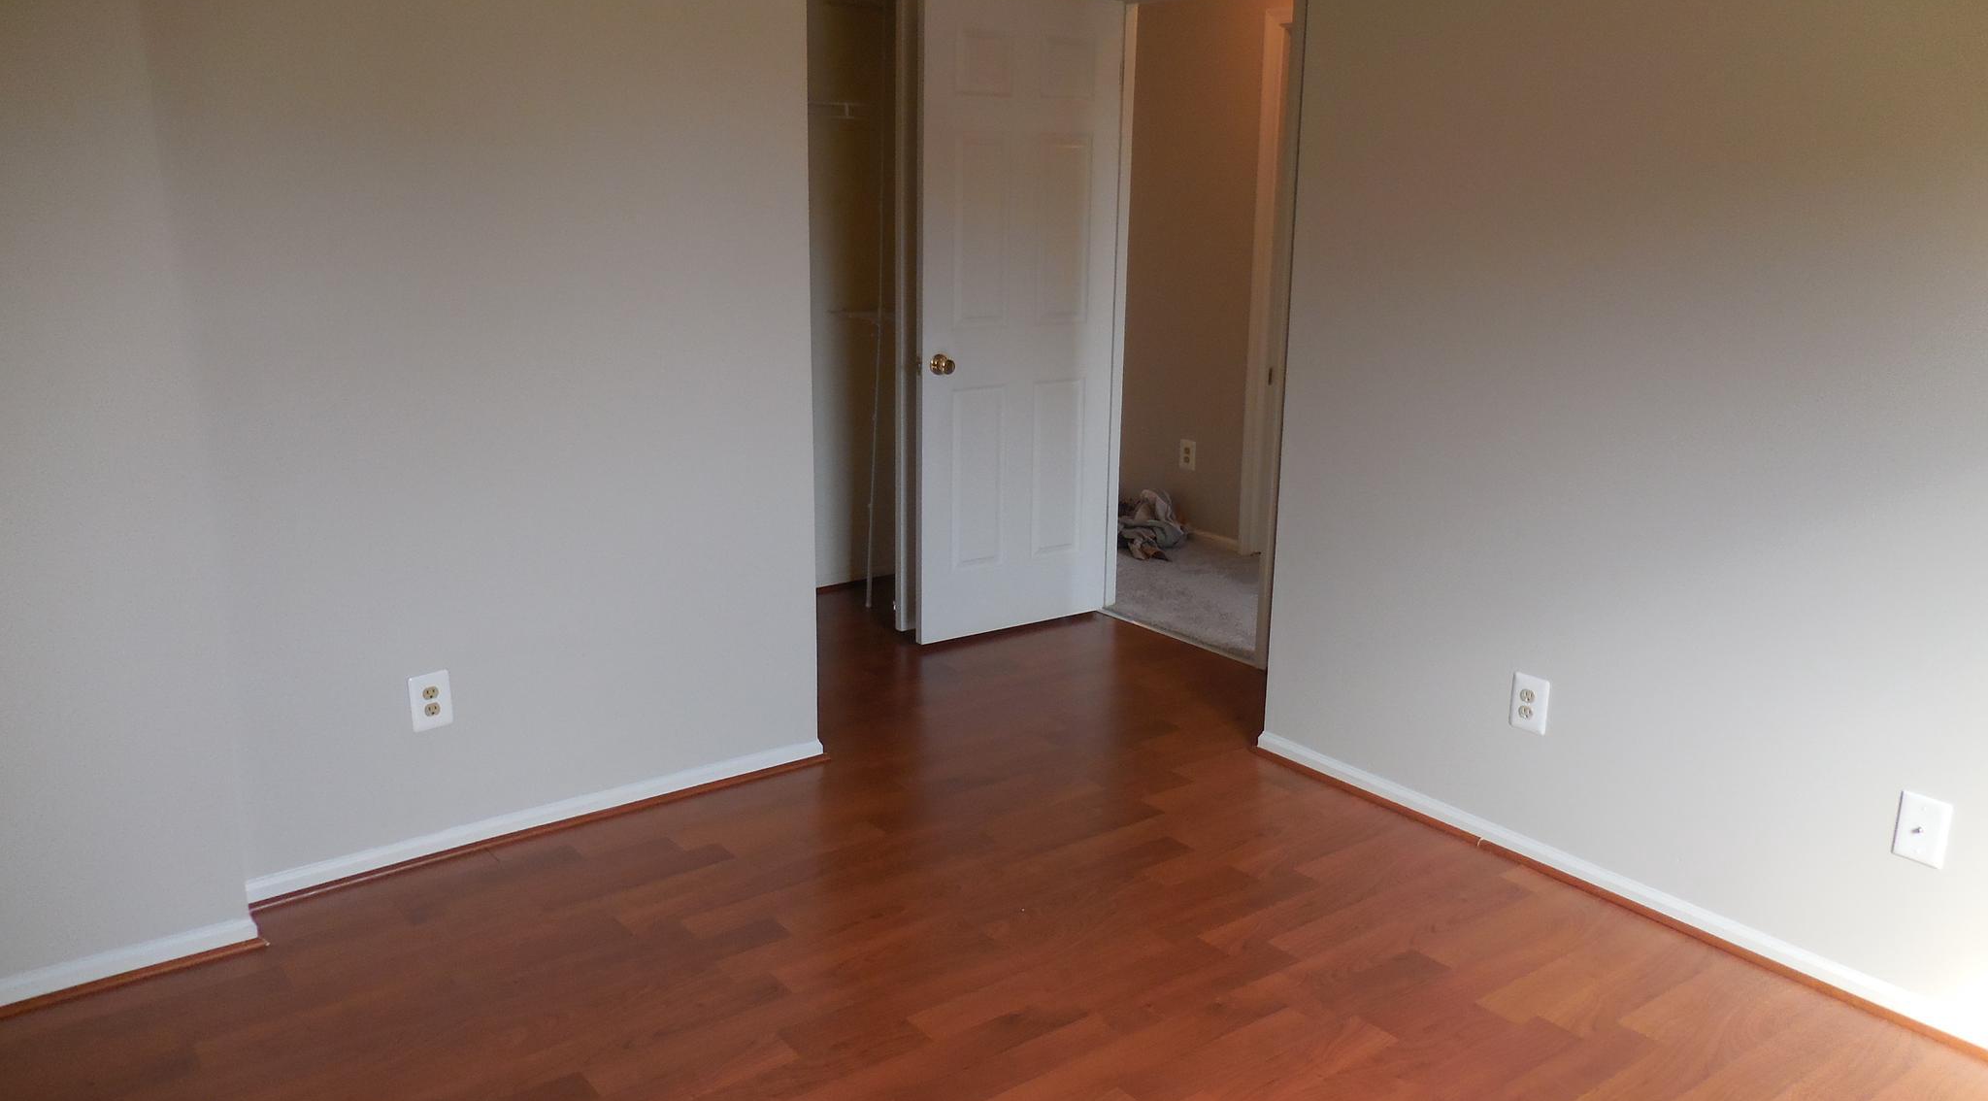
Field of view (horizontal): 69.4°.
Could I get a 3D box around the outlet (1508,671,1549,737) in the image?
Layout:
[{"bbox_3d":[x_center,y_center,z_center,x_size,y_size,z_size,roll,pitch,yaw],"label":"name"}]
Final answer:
[{"bbox_3d":[1.181,0.339,3.165,0.010,0.122,0.079,-10,18,-36],"label":"outlet"}]

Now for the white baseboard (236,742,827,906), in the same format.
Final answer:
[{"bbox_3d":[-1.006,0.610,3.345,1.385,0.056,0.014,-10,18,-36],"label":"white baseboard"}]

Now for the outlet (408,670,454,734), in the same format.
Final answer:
[{"bbox_3d":[-1.211,0.325,3.090,0.079,0.122,0.010,-10,18,-36],"label":"outlet"}]

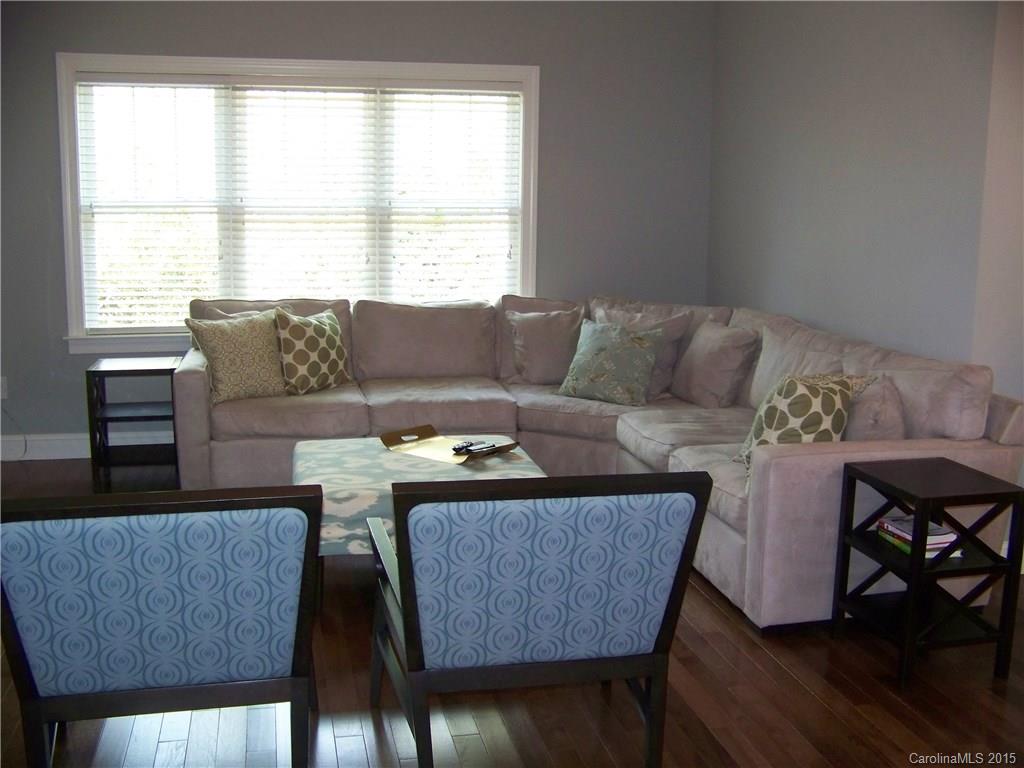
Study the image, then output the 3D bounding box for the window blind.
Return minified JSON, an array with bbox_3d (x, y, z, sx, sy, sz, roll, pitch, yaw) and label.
[{"bbox_3d":[-1.135,-0.978,6.036,2.450,1.348,0.060,-2,10,-13],"label":"window blind"}]

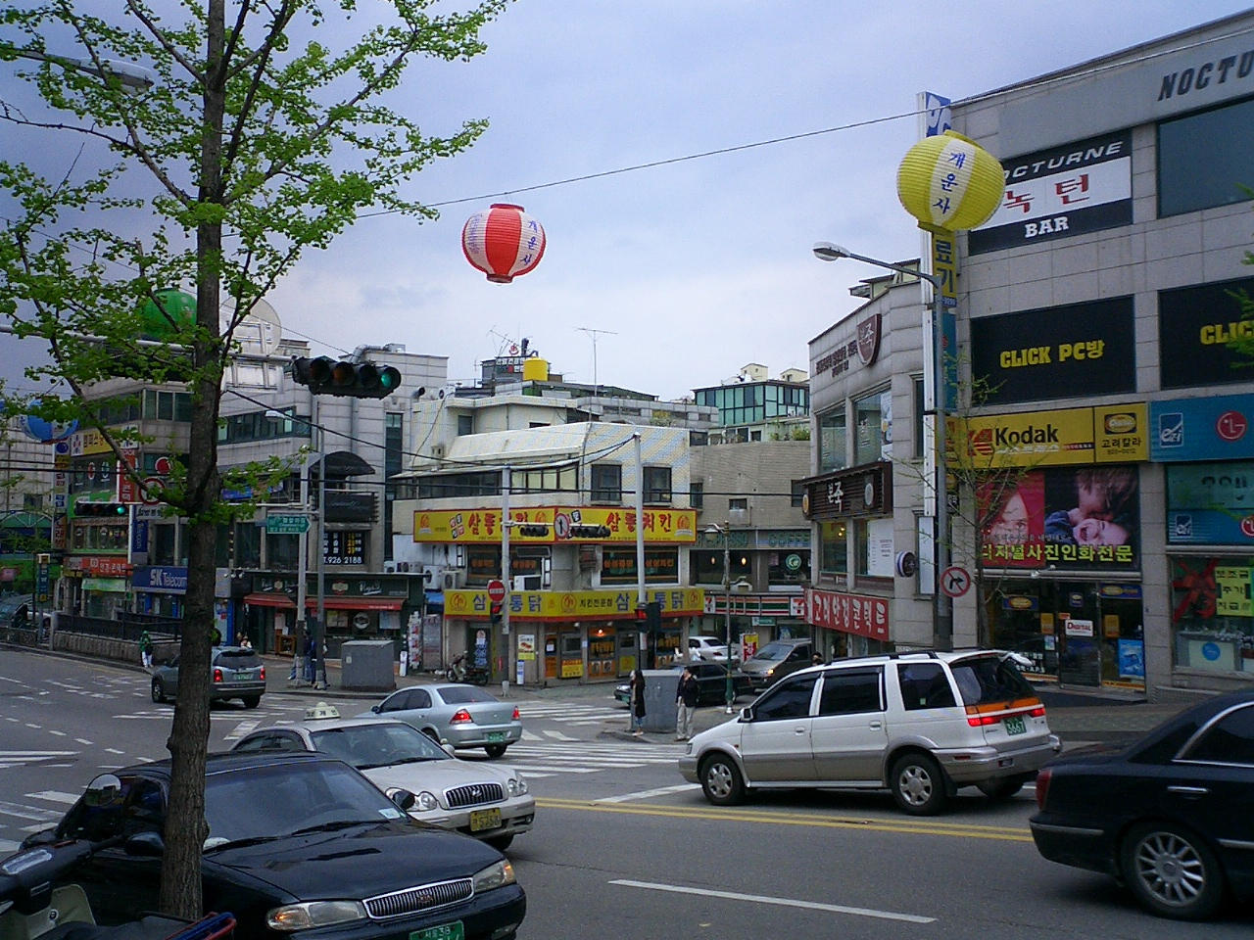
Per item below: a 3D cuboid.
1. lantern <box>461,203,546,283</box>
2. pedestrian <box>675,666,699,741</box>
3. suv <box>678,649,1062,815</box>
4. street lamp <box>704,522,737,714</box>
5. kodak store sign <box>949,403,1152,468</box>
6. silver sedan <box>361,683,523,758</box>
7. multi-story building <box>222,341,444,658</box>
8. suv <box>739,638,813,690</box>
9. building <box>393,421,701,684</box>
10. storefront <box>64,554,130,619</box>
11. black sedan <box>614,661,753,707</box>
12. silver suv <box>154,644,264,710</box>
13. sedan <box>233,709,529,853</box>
[{"bbox_3d":[-1.424,-2.611,15.400,0.960,0.900,0.960,5,-3,0],"label":"lantern"},{"bbox_3d":[1.411,5.474,31.400,0.520,1.720,0.340,-1,-3,20],"label":"pedestrian"},{"bbox_3d":[2.619,2.970,15.420,1.700,1.670,4.500,4,-11,-44],"label":"suv"},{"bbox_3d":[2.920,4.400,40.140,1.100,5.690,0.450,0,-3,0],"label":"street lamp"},{"bbox_3d":[9.525,-0.700,30.062,0.300,1.220,4.700,2,-4,-40],"label":"kodak store sign"},{"bbox_3d":[-4.010,5.190,27.750,1.710,1.440,4.500,4,-9,-39],"label":"silver sedan"},{"bbox_3d":[-13.450,1.650,62.000,7.000,13.500,9.500,2,-4,-38],"label":"multi-story building"},{"bbox_3d":[6.050,7.200,49.900,1.780,1.670,4.550,-5,-5,42],"label":"suv"},{"bbox_3d":[-3.433,3.339,54.269,7.300,9.500,10.500,2,-4,-44],"label":"building"},{"bbox_3d":[-28.211,6.353,72.280,1.300,3.700,7.500,2,-4,-44],"label":"storefront"},{"bbox_3d":[1.890,6.980,43.700,4.600,1.410,1.760,2,-7,-35],"label":"black sedan"},{"bbox_3d":[-12.850,6.250,40.900,4.600,1.740,1.870,-6,-8,44],"label":"silver suv"},{"bbox_3d":[-2.899,3.340,14.268,1.820,1.480,4.720,3,-11,-40],"label":"sedan"}]

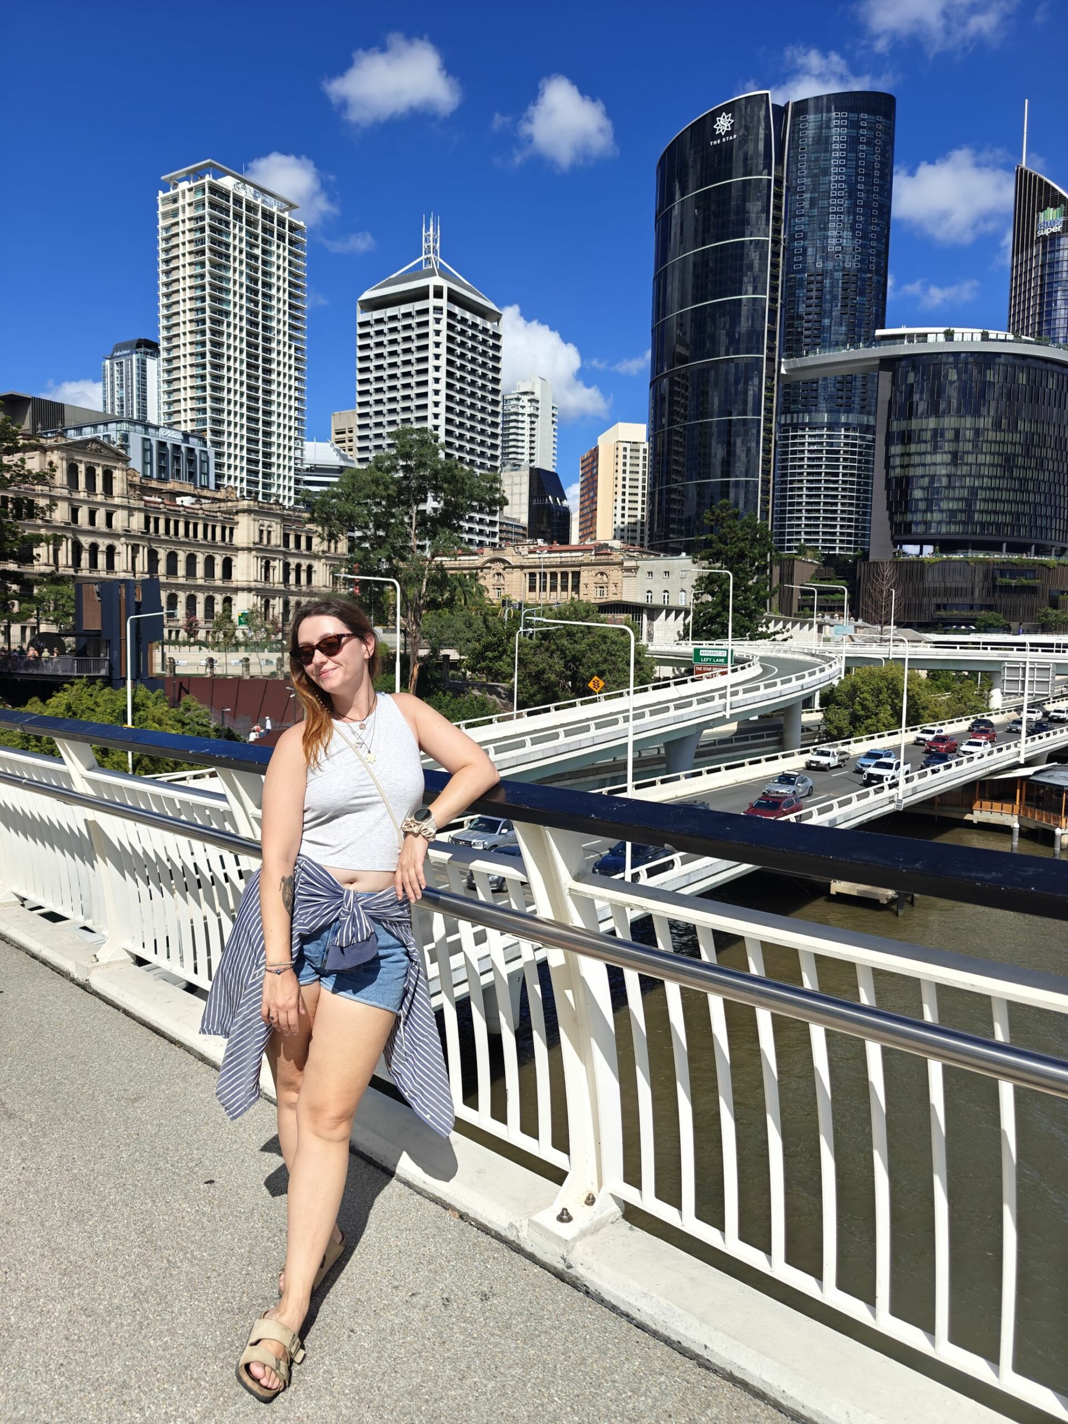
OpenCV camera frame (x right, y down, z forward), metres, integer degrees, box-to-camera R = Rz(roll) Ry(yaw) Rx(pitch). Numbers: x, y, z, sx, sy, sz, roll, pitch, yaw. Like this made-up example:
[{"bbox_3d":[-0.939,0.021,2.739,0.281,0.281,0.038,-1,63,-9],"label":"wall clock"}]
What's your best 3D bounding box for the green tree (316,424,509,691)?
[{"bbox_3d":[-12.791,-14.700,95.335,19.382,27.890,17.000,1,3,-8],"label":"green tree"}]

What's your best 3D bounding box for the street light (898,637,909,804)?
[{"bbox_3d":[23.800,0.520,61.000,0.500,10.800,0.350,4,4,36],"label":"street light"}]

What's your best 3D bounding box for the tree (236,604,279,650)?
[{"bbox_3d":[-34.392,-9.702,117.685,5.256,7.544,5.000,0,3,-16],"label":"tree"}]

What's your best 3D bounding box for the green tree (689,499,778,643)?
[{"bbox_3d":[28.938,-17.786,137.171,12.398,25.265,12.500,2,3,12],"label":"green tree"}]

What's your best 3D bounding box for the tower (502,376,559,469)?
[{"bbox_3d":[-0.876,-88.320,448.704,20.000,135.199,27.000,-2,4,-42],"label":"tower"}]

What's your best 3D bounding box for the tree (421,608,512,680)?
[{"bbox_3d":[-7.407,-7.219,105.771,10.442,9.023,10.000,1,3,-4],"label":"tree"}]

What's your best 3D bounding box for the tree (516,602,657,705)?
[{"bbox_3d":[5.114,-5.661,96.828,14.451,11.724,13.000,2,3,3],"label":"tree"}]

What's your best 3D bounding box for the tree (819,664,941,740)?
[{"bbox_3d":[39.567,-0.766,108.078,13.965,9.505,12.500,3,3,20],"label":"tree"}]

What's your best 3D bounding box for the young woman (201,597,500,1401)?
[{"bbox_3d":[-0.464,0.561,2.176,0.660,1.630,0.590,2,3,7],"label":"young woman"}]

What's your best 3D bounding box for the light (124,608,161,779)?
[{"bbox_3d":[-20.378,-0.311,50.124,3.600,9.950,0.350,4,4,33],"label":"light"}]

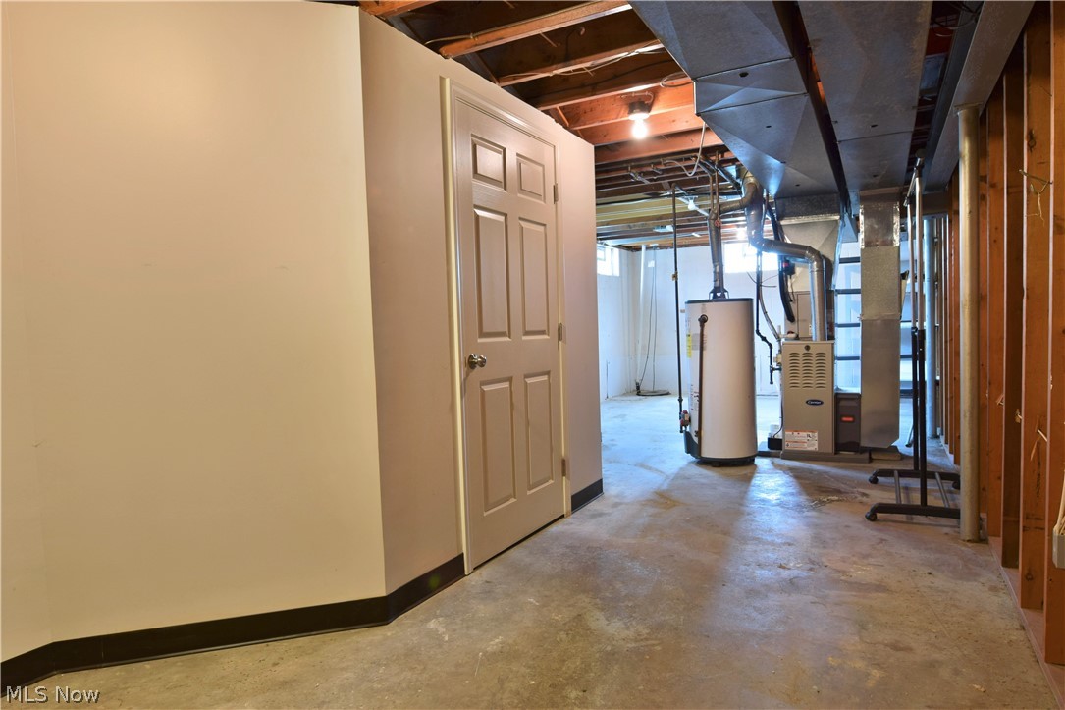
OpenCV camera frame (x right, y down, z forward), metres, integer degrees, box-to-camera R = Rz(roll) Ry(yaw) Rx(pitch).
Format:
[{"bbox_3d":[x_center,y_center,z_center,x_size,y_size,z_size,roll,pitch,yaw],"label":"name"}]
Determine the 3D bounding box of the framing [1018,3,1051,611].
[{"bbox_3d":[1.751,-0.179,2.148,0.090,2.157,0.040,0,3,30],"label":"framing"}]

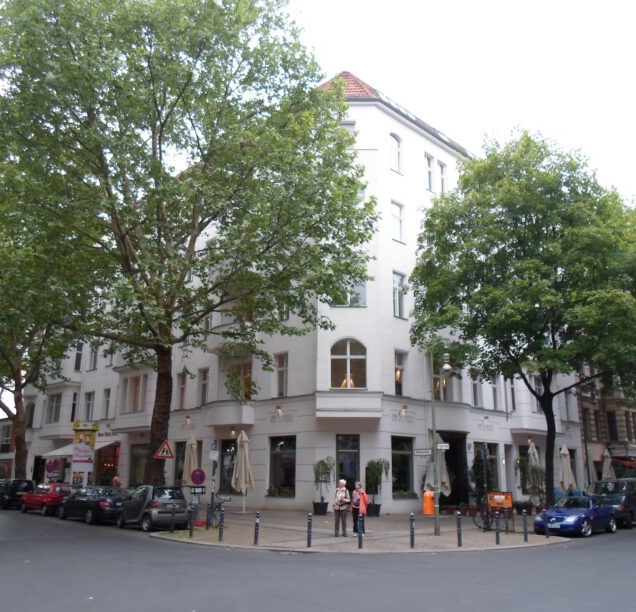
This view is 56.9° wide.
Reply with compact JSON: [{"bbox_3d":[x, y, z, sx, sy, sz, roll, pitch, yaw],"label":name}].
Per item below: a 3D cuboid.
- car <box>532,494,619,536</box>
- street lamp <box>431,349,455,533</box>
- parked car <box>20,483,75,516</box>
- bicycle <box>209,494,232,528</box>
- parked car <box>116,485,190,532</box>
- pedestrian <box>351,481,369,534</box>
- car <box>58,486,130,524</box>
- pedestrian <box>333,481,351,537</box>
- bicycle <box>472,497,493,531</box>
[{"bbox_3d":[9.385,7.607,21.430,1.730,1.280,4.020,-15,-22,42],"label":"car"},{"bbox_3d":[4.135,4.272,19.657,0.880,6.400,0.360,-15,-22,43],"label":"street lamp"},{"bbox_3d":[-12.762,9.293,28.314,3.900,1.410,1.670,-14,-22,41],"label":"parked car"},{"bbox_3d":[-3.567,7.512,21.498,0.580,1.080,1.750,0,-16,3],"label":"bicycle"},{"bbox_3d":[-6.091,7.469,21.883,2.720,1.540,1.560,-14,-22,41],"label":"parked car"},{"bbox_3d":[1.312,6.469,18.741,0.520,1.620,0.340,-7,-18,24],"label":"pedestrian"},{"bbox_3d":[-9.414,8.477,25.233,1.760,1.420,4.600,15,-22,-41],"label":"car"},{"bbox_3d":[0.715,6.025,17.492,0.550,1.670,0.360,-2,-17,8],"label":"pedestrian"},{"bbox_3d":[5.382,6.769,19.161,0.600,1.100,1.700,-5,-17,19],"label":"bicycle"}]

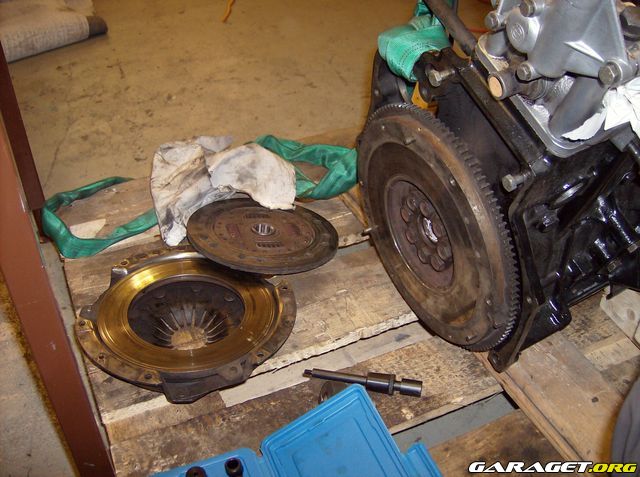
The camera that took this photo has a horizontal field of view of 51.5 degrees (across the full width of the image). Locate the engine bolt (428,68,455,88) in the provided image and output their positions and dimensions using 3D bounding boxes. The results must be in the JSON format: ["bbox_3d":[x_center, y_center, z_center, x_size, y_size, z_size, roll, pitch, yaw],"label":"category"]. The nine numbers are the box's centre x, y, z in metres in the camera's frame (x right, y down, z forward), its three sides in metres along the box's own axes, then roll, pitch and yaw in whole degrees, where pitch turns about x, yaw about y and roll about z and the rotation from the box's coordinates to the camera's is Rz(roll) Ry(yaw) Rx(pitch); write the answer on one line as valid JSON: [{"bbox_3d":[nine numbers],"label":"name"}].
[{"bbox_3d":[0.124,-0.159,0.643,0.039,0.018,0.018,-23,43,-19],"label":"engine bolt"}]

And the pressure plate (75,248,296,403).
[{"bbox_3d":[-0.161,0.093,0.822,0.266,0.045,0.266,2,36,-1],"label":"pressure plate"}]

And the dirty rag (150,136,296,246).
[{"bbox_3d":[-0.144,-0.074,1.015,0.214,0.090,0.180,3,36,0],"label":"dirty rag"}]

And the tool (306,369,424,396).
[{"bbox_3d":[0.049,0.162,0.762,0.136,0.021,0.021,6,36,7],"label":"tool"}]

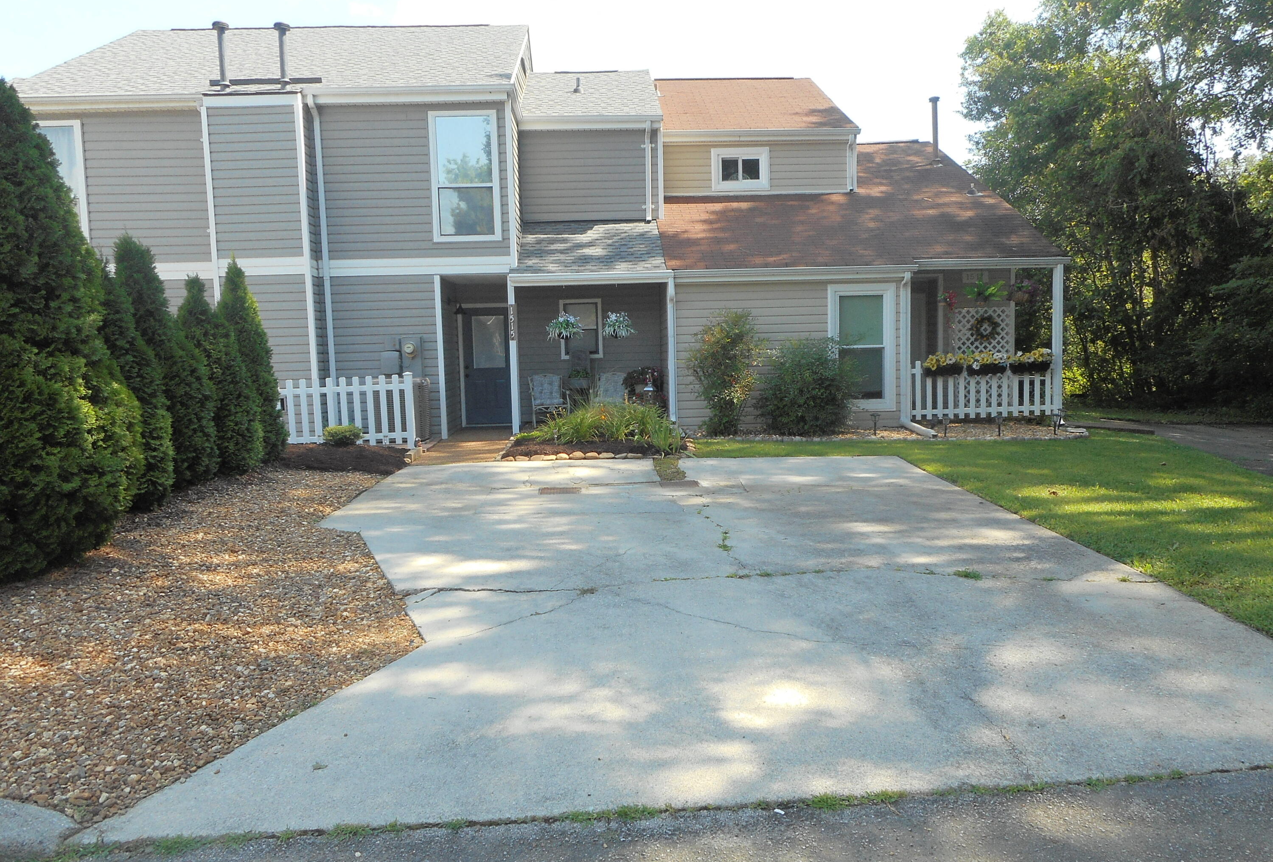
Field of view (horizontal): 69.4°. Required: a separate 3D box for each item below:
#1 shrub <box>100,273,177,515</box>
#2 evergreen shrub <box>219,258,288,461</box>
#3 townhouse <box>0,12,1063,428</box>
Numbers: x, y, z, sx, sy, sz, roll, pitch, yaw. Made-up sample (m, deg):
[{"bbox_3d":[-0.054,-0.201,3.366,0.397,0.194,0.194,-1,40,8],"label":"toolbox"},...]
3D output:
[{"bbox_3d":[-5.159,-0.463,9.073,1.100,2.350,1.100,-2,6,-2],"label":"shrub"},{"bbox_3d":[-5.236,-0.971,12.137,1.100,2.620,1.100,-2,6,-2],"label":"evergreen shrub"},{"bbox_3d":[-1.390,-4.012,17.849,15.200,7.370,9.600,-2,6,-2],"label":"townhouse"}]

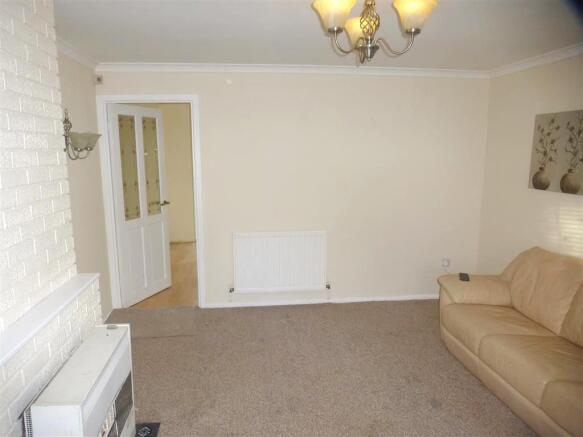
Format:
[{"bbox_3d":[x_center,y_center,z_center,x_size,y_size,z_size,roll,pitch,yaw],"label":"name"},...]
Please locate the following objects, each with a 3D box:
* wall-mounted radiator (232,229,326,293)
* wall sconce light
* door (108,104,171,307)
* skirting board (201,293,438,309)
[{"bbox_3d":[-0.111,0.430,4.026,0.915,0.601,0.090,-1,9,-6],"label":"wall-mounted radiator"},{"bbox_3d":[-1.542,-0.606,2.930,0.250,0.355,0.340,-1,9,-6],"label":"wall sconce light"},{"bbox_3d":[-1.537,-0.134,4.168,0.042,1.972,0.765,3,10,20],"label":"door"},{"bbox_3d":[0.501,0.846,4.196,2.735,0.060,0.018,-1,9,-6],"label":"skirting board"}]

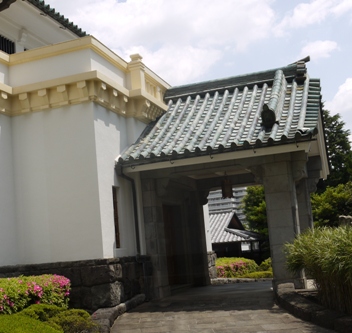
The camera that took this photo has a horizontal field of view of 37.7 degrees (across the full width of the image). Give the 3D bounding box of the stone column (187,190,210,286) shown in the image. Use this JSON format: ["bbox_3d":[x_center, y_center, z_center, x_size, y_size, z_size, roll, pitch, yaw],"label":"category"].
[{"bbox_3d":[0.808,2.571,18.645,0.580,3.350,0.640,-7,-9,19],"label":"stone column"}]

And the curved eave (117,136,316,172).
[{"bbox_3d":[0.901,-0.266,12.791,5.120,0.360,0.420,-7,-9,19],"label":"curved eave"}]

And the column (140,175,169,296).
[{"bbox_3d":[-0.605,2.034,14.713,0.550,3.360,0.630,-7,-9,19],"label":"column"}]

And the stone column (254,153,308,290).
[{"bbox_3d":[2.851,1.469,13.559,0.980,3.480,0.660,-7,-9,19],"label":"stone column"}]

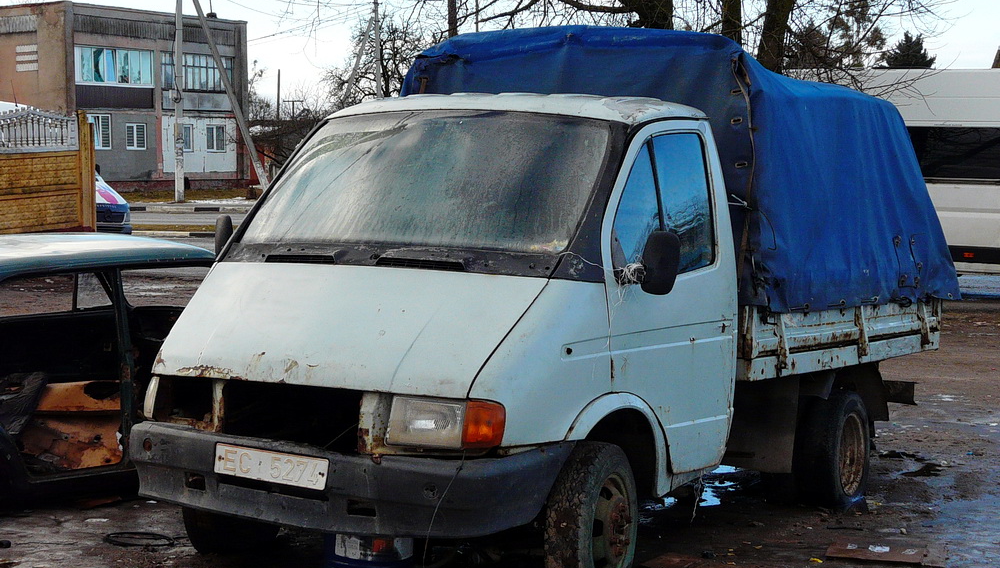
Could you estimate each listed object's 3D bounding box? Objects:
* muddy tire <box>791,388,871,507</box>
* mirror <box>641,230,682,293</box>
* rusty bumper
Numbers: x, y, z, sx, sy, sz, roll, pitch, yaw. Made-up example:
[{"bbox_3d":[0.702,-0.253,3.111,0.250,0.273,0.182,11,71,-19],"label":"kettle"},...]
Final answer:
[{"bbox_3d":[1.887,0.933,7.940,0.200,0.660,0.660,3,2,32],"label":"muddy tire"},{"bbox_3d":[0.606,-0.080,5.313,0.150,0.250,0.090,3,2,23],"label":"mirror"},{"bbox_3d":[-0.691,0.706,5.310,1.880,0.330,0.570,3,2,32],"label":"rusty bumper"}]

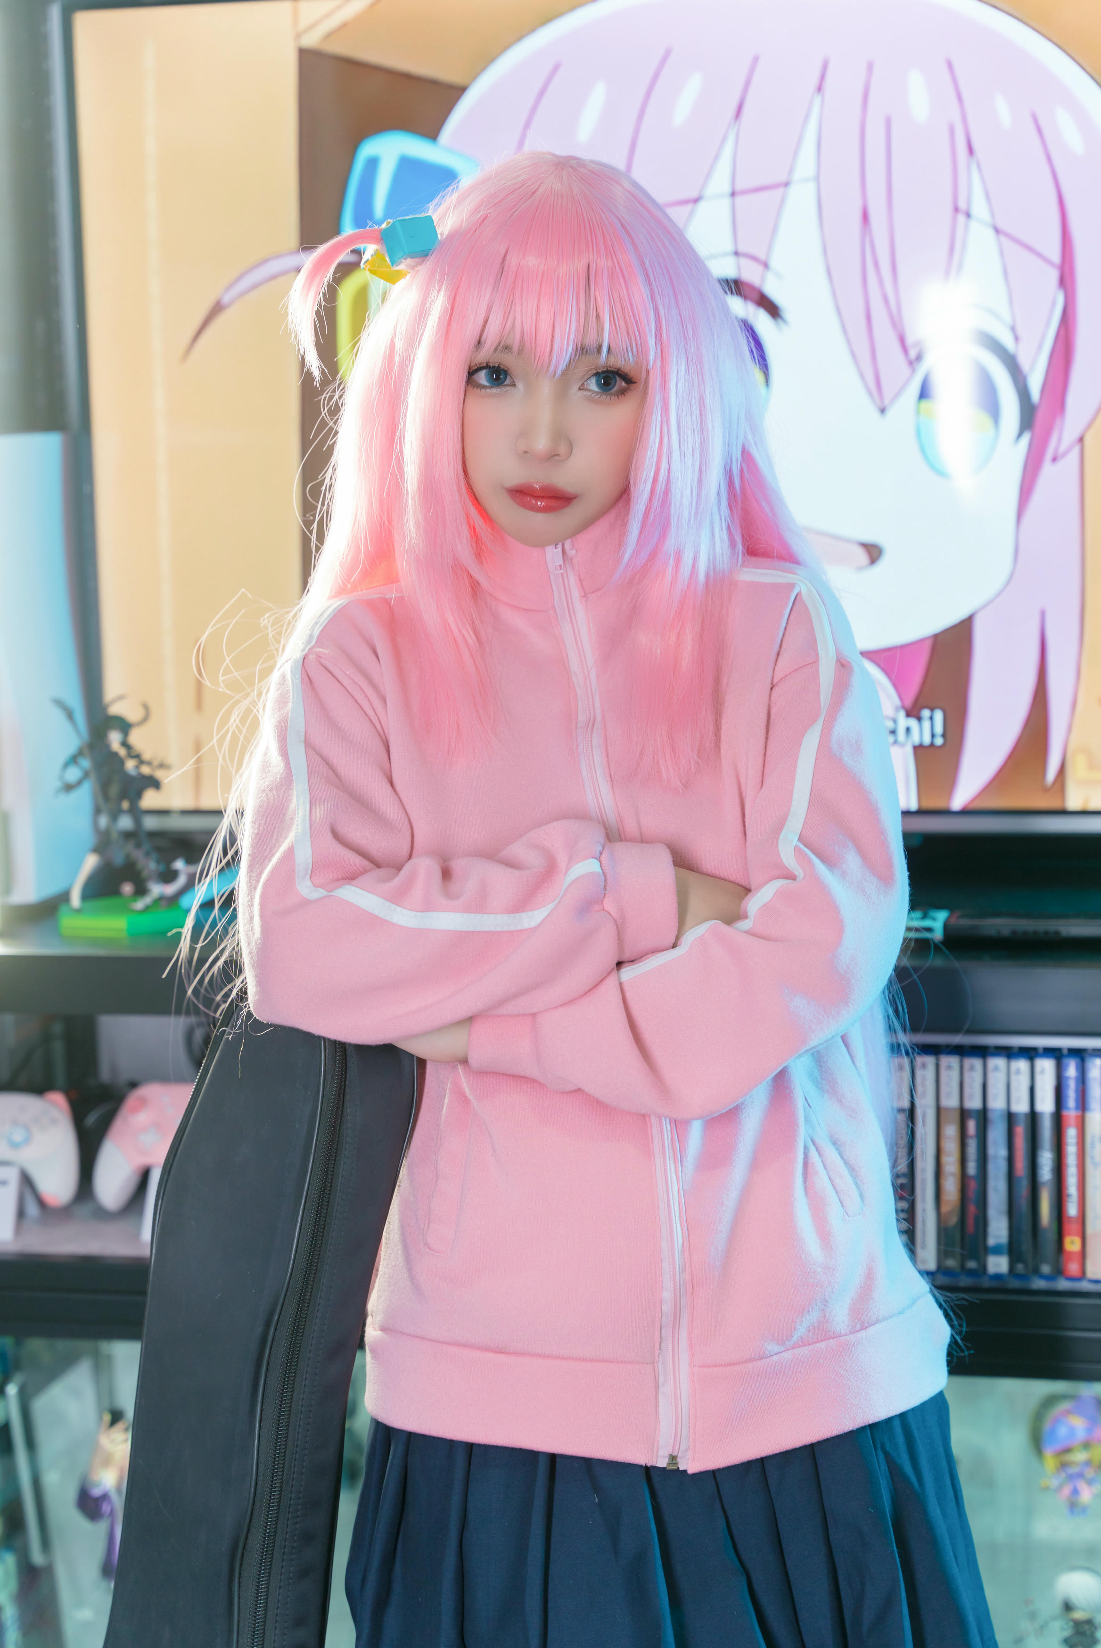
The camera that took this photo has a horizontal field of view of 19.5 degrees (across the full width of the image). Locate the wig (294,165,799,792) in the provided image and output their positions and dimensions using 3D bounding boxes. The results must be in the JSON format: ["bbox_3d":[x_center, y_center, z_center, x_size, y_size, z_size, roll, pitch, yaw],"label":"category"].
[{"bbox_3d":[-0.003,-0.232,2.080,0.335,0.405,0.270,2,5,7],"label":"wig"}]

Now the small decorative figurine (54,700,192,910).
[{"bbox_3d":[-0.370,-0.017,2.770,0.118,0.182,0.100,0,5,14],"label":"small decorative figurine"}]

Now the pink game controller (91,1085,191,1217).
[{"bbox_3d":[-0.303,0.268,2.660,0.153,0.105,0.060,0,-13,14],"label":"pink game controller"}]

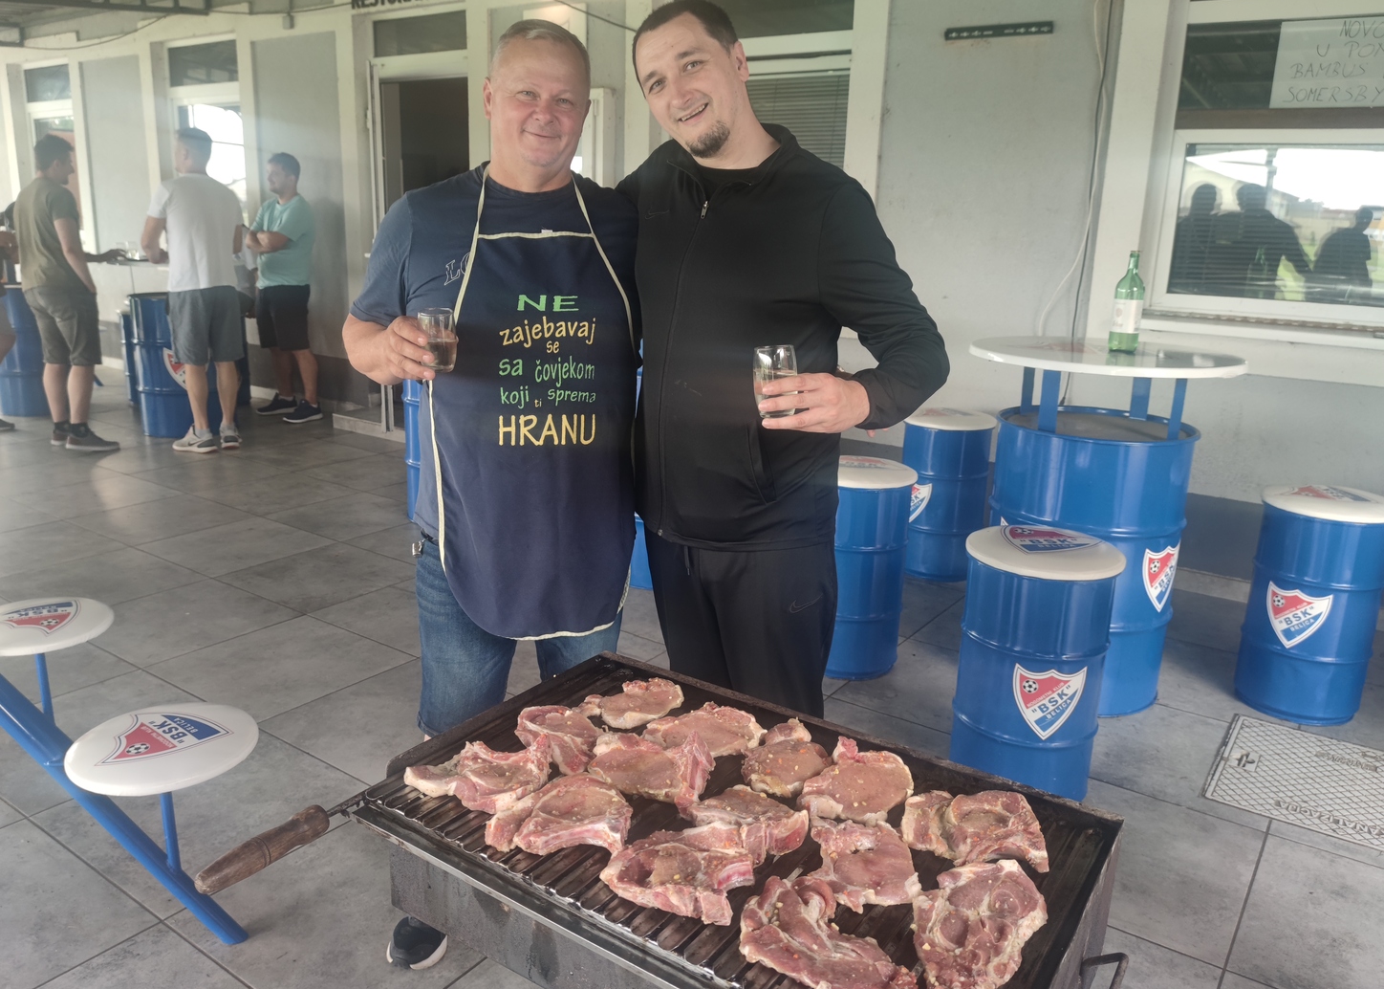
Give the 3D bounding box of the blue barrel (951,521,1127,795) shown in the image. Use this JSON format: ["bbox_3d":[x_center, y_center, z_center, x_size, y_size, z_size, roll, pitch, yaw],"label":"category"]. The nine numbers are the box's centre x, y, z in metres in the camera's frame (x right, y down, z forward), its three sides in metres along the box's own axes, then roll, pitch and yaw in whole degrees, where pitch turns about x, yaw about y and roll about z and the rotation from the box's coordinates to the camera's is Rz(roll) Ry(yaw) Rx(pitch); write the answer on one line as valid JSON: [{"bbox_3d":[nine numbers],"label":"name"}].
[{"bbox_3d":[0.868,0.451,2.476,0.380,0.675,0.380,2,15,0],"label":"blue barrel"}]

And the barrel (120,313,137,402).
[{"bbox_3d":[-4.160,-1.055,7.390,0.390,0.670,0.390,12,17,32],"label":"barrel"}]

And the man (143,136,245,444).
[{"bbox_3d":[-2.958,-1.220,5.863,0.460,1.860,0.560,16,21,42],"label":"man"}]

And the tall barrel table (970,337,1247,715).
[{"bbox_3d":[1.248,0.090,3.074,0.810,1.085,0.810,2,15,0],"label":"tall barrel table"}]

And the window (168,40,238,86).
[{"bbox_3d":[-3.798,-3.366,7.508,1.040,0.300,0.060,12,17,32],"label":"window"}]

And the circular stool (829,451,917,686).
[{"bbox_3d":[0.535,0.237,3.252,0.390,0.680,0.390,12,17,32],"label":"circular stool"}]

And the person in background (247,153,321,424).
[{"bbox_3d":[-2.850,-1.444,6.817,0.520,1.800,0.420,14,19,37],"label":"person in background"}]

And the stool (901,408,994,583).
[{"bbox_3d":[1.091,-0.005,4.184,0.380,0.675,0.380,2,15,0],"label":"stool"}]

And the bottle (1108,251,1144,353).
[{"bbox_3d":[1.382,-0.612,3.050,0.090,0.310,0.090,12,17,32],"label":"bottle"}]

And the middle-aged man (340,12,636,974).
[{"bbox_3d":[-0.302,0.064,1.771,0.630,1.710,0.470,0,15,-7],"label":"middle-aged man"}]

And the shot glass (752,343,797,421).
[{"bbox_3d":[0.122,-0.164,1.400,0.063,0.100,0.063,-4,15,0],"label":"shot glass"}]

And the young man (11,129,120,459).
[{"bbox_3d":[-3.729,-1.200,5.803,0.500,1.800,0.550,11,18,31],"label":"young man"}]

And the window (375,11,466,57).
[{"bbox_3d":[-1.737,-2.967,6.187,0.940,0.240,0.060,12,17,32],"label":"window"}]

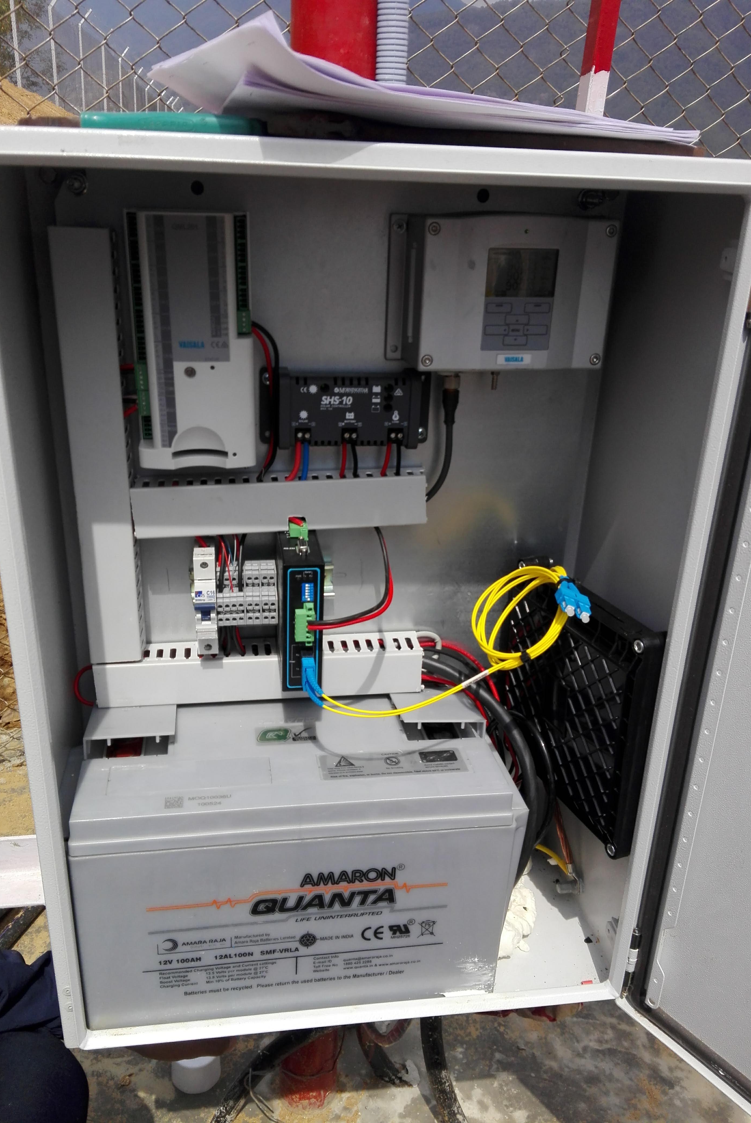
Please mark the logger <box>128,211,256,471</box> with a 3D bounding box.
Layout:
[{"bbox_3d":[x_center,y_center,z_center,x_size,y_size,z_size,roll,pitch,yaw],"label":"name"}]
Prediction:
[{"bbox_3d":[-0.146,-0.177,0.710,0.094,0.199,0.050,-1,23,-8],"label":"logger"}]

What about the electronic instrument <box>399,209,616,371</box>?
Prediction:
[{"bbox_3d":[0.104,-0.222,0.722,0.158,0.118,0.071,-1,22,-8],"label":"electronic instrument"}]

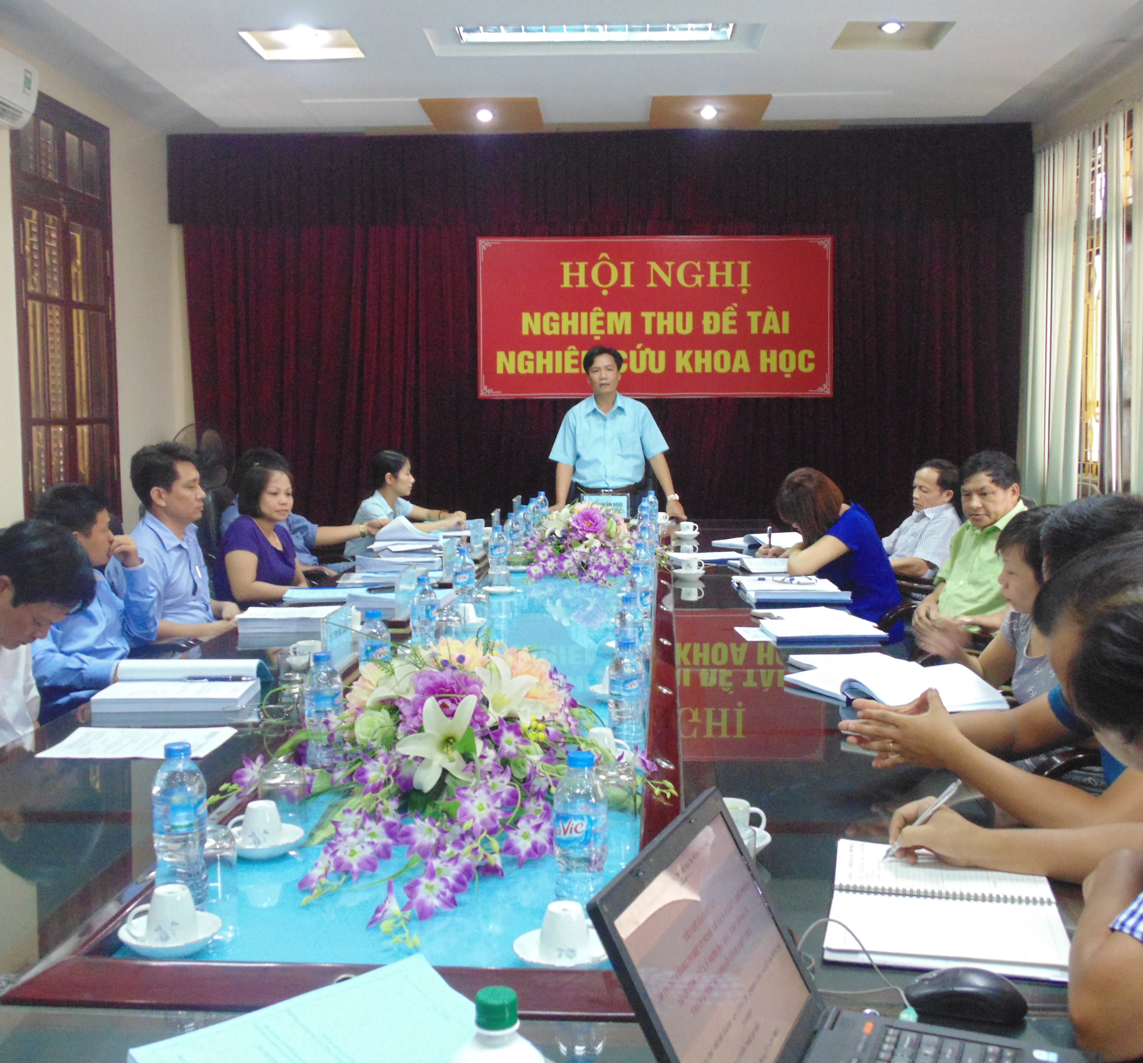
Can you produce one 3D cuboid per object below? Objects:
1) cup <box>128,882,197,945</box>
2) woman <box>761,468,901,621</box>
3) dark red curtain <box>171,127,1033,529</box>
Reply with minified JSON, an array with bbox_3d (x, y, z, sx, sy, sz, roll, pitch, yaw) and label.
[{"bbox_3d":[-0.465,0.435,1.584,0.078,0.056,0.059,-2,5,-14],"label":"cup"},{"bbox_3d":[0.969,0.323,5.047,0.640,1.120,0.470,0,5,4],"label":"woman"},{"bbox_3d":[0.152,-0.855,8.087,4.920,2.870,0.220,0,5,1],"label":"dark red curtain"}]

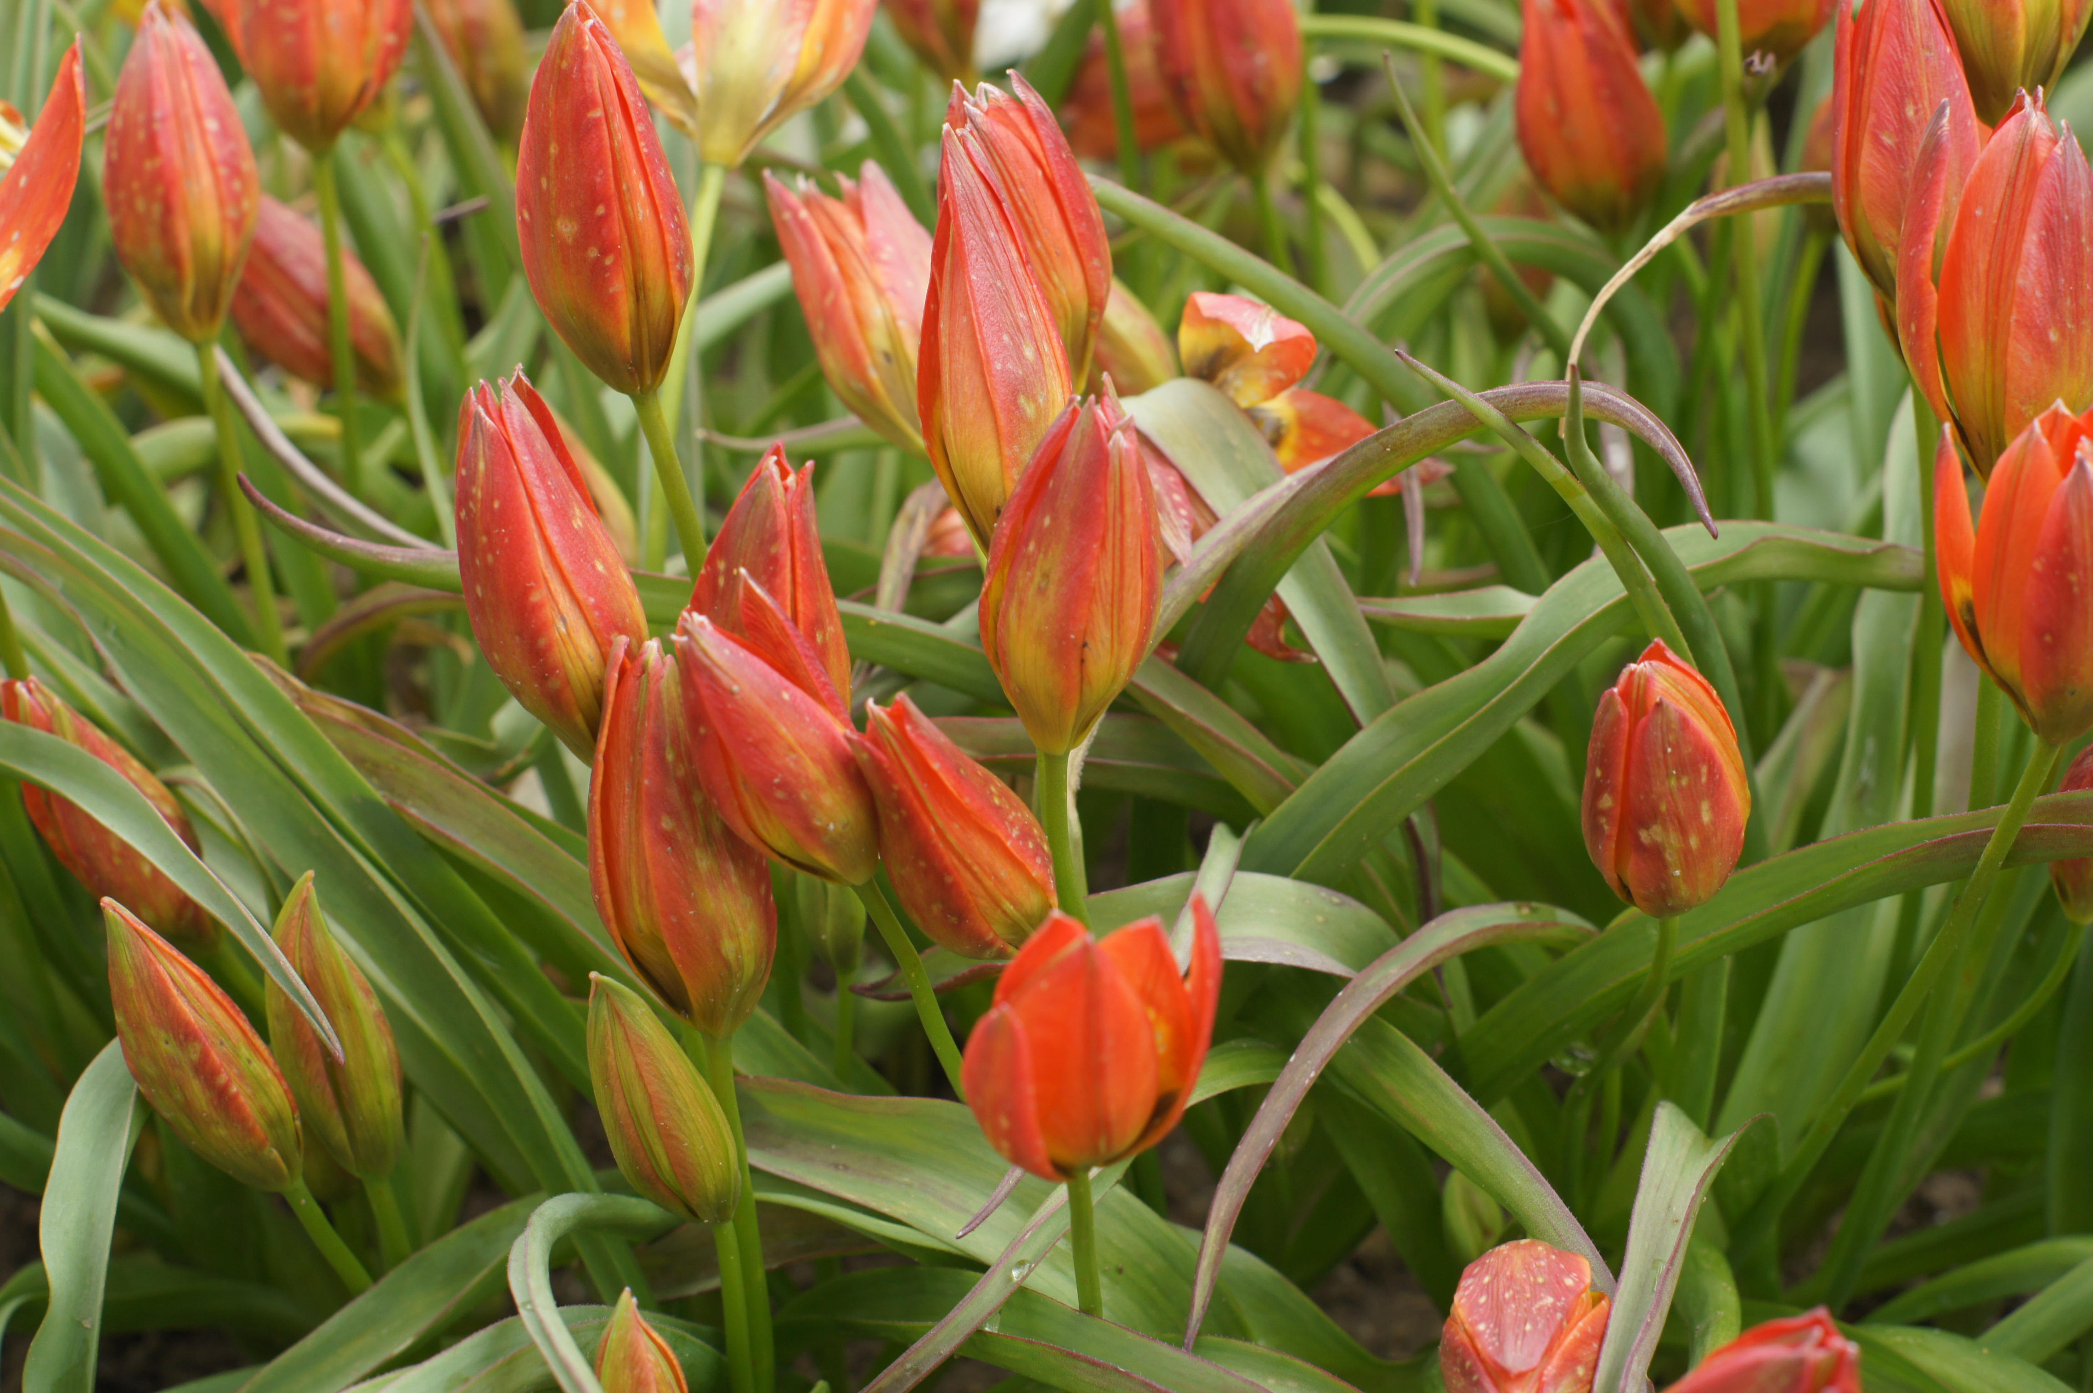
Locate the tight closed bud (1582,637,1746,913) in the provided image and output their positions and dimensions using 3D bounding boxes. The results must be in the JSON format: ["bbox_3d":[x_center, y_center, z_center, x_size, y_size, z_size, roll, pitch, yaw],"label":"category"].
[{"bbox_3d":[0.108,0.014,0.760,0.029,0.050,0.029,0,21,8],"label":"tight closed bud"}]

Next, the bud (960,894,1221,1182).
[{"bbox_3d":[0.007,0.056,0.710,0.039,0.045,0.039,2,10,1],"label":"bud"}]

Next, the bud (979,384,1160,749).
[{"bbox_3d":[0.005,-0.021,0.750,0.029,0.063,0.029,8,16,0],"label":"bud"}]

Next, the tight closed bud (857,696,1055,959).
[{"bbox_3d":[-0.015,0.022,0.745,0.026,0.052,0.026,-32,14,-2],"label":"tight closed bud"}]

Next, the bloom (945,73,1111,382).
[{"bbox_3d":[-0.002,-0.088,0.830,0.028,0.061,0.028,-14,20,1],"label":"bloom"}]

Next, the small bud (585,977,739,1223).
[{"bbox_3d":[-0.062,0.066,0.710,0.017,0.046,0.017,-27,12,-7],"label":"small bud"}]

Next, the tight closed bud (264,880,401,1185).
[{"bbox_3d":[-0.119,0.056,0.730,0.021,0.053,0.021,-13,12,-10],"label":"tight closed bud"}]

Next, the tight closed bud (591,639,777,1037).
[{"bbox_3d":[-0.060,0.023,0.725,0.027,0.067,0.027,-12,11,-5],"label":"tight closed bud"}]

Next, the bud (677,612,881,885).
[{"bbox_3d":[-0.044,0.009,0.725,0.022,0.053,0.022,-35,16,-3],"label":"bud"}]

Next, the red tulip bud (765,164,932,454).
[{"bbox_3d":[-0.035,-0.076,0.860,0.029,0.061,0.029,-21,20,0],"label":"red tulip bud"}]

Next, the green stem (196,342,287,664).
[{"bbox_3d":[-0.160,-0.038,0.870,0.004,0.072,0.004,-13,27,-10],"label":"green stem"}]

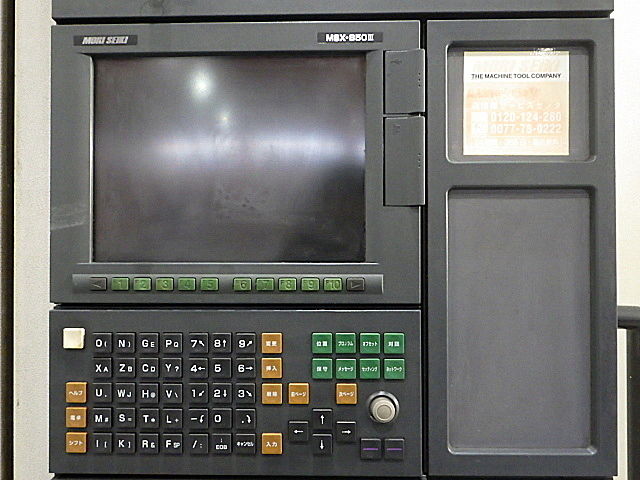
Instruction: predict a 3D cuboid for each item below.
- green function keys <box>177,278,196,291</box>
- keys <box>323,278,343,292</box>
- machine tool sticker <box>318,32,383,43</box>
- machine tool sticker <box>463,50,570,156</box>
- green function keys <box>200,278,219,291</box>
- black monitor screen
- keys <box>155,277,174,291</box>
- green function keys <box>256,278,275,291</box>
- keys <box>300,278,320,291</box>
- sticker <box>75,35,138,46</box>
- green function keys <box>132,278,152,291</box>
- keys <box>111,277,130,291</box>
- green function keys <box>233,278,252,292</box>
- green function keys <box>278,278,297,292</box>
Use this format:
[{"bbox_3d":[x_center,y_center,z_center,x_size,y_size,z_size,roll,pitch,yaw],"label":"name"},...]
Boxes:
[{"bbox_3d":[-0.103,0.035,0.406,0.014,0.010,0.005,0,0,1],"label":"green function keys"},{"bbox_3d":[0.010,0.035,0.405,0.014,0.010,0.005,0,0,1],"label":"keys"},{"bbox_3d":[0.024,-0.158,0.404,0.051,0.008,0.002,0,-1,1],"label":"machine tool sticker"},{"bbox_3d":[0.159,-0.110,0.418,0.086,0.085,0.002,0,0,1],"label":"machine tool sticker"},{"bbox_3d":[-0.086,0.035,0.404,0.014,0.010,0.004,0,-1,1],"label":"green function keys"},{"bbox_3d":[-0.072,-0.064,0.415,0.217,0.164,0.010,0,0,1],"label":"black monitor screen"},{"bbox_3d":[-0.121,0.035,0.404,0.014,0.010,0.004,0,-1,1],"label":"keys"},{"bbox_3d":[-0.042,0.035,0.405,0.014,0.010,0.005,0,0,1],"label":"green function keys"},{"bbox_3d":[-0.007,0.035,0.405,0.014,0.010,0.005,0,0,1],"label":"keys"},{"bbox_3d":[-0.169,-0.157,0.409,0.051,0.008,0.002,0,-1,1],"label":"sticker"},{"bbox_3d":[-0.138,0.035,0.405,0.015,0.010,0.004,0,-1,1],"label":"green function keys"},{"bbox_3d":[-0.156,0.035,0.405,0.015,0.010,0.004,0,-1,1],"label":"keys"},{"bbox_3d":[-0.060,0.035,0.403,0.014,0.010,0.004,0,-1,1],"label":"green function keys"},{"bbox_3d":[-0.025,0.035,0.405,0.014,0.010,0.005,0,0,1],"label":"green function keys"}]

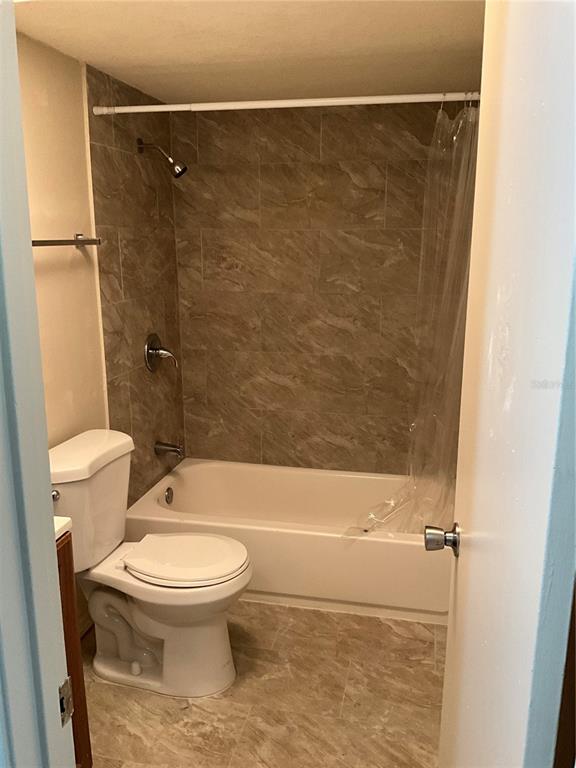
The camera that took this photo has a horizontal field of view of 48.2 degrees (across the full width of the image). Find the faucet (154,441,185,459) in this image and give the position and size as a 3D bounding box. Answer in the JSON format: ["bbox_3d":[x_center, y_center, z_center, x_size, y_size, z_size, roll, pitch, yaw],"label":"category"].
[{"bbox_3d":[-0.581,0.331,3.184,0.135,0.075,0.067,3,14,12],"label":"faucet"}]

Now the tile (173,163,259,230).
[{"bbox_3d":[-0.353,-0.929,3.208,0.446,0.309,0.012,3,14,12],"label":"tile"}]

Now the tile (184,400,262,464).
[{"bbox_3d":[-0.352,0.273,3.496,0.446,0.309,0.012,3,14,12],"label":"tile"}]

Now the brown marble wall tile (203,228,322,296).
[{"bbox_3d":[-0.139,-0.618,3.234,0.612,0.309,0.012,3,14,12],"label":"brown marble wall tile"}]

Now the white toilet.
[{"bbox_3d":[-0.462,0.658,2.408,0.700,0.800,0.465,3,14,12],"label":"white toilet"}]

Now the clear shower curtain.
[{"bbox_3d":[0.550,-0.162,2.438,0.380,1.625,0.190,3,14,12],"label":"clear shower curtain"}]

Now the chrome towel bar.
[{"bbox_3d":[-0.792,-0.476,2.152,0.075,0.043,0.535,3,14,12],"label":"chrome towel bar"}]

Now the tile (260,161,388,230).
[{"bbox_3d":[0.163,-0.903,3.097,0.612,0.309,0.012,3,14,12],"label":"tile"}]

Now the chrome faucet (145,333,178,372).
[{"bbox_3d":[-0.593,-0.145,3.072,0.110,0.178,0.177,3,14,12],"label":"chrome faucet"}]

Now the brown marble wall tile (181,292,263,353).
[{"bbox_3d":[-0.353,-0.328,3.352,0.446,0.309,0.012,3,14,12],"label":"brown marble wall tile"}]

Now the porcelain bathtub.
[{"bbox_3d":[0.096,0.709,3.119,1.520,0.366,0.732,3,14,12],"label":"porcelain bathtub"}]

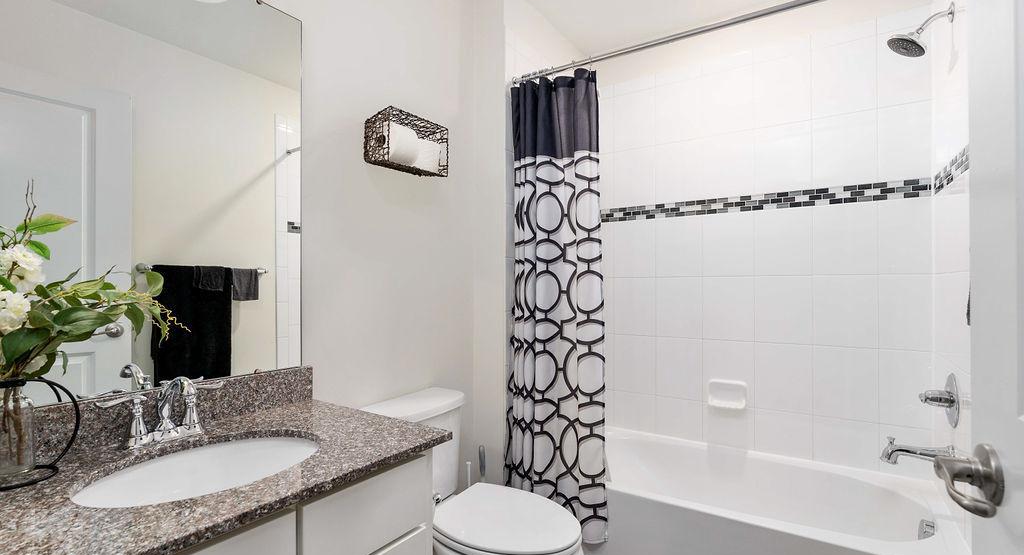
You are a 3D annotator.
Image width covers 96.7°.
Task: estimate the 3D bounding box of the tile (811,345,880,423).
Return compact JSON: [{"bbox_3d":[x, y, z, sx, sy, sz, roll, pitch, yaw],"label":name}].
[{"bbox_3d":[1.442,0.457,1.968,0.229,0.307,0.010,0,-1,33],"label":"tile"}]

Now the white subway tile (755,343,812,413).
[{"bbox_3d":[1.264,0.467,2.115,0.231,0.315,0.010,-1,0,32],"label":"white subway tile"}]

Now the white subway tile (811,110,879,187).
[{"bbox_3d":[1.450,-0.559,1.991,0.229,0.306,0.010,0,-1,33],"label":"white subway tile"}]

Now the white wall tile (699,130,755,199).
[{"bbox_3d":[1.059,-0.556,2.242,0.229,0.306,0.010,0,-1,33],"label":"white wall tile"}]

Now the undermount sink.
[{"bbox_3d":[-0.597,0.459,0.896,0.360,0.160,0.430,0,-1,33],"label":"undermount sink"}]

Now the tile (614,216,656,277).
[{"bbox_3d":[0.670,-0.159,2.489,0.229,0.307,0.010,0,-1,33],"label":"tile"}]

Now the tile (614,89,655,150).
[{"bbox_3d":[0.674,-0.860,2.504,0.230,0.309,0.010,-1,-1,33],"label":"tile"}]

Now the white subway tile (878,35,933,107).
[{"bbox_3d":[1.619,-0.871,1.885,0.169,0.308,0.010,0,-1,33],"label":"white subway tile"}]

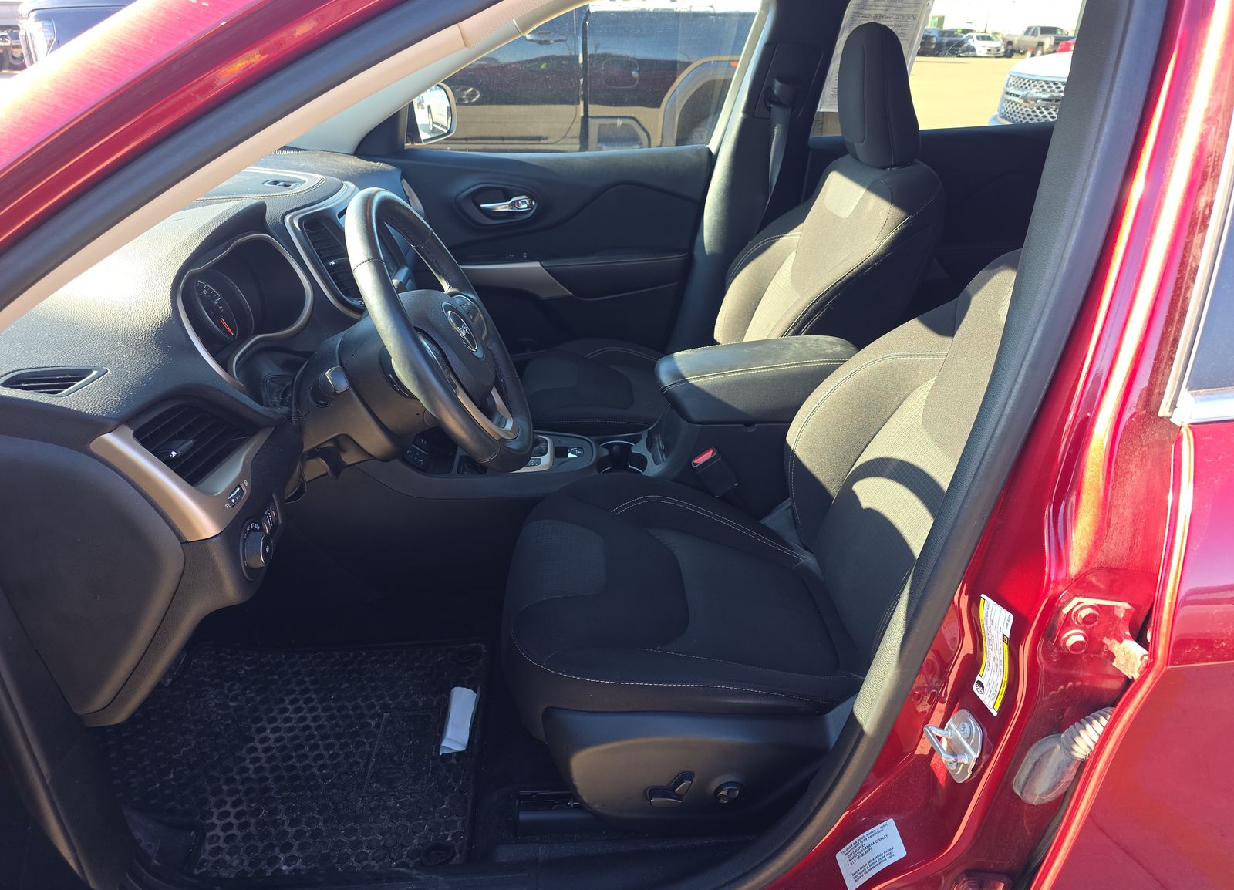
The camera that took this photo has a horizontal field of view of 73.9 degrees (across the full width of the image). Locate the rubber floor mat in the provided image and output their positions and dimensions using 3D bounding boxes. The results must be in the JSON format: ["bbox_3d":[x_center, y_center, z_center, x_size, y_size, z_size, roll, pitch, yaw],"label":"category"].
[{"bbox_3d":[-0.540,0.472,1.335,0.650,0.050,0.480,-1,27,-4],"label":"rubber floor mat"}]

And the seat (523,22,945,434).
[{"bbox_3d":[0.188,-0.341,1.781,0.850,1.030,0.550,-1,27,-4],"label":"seat"}]

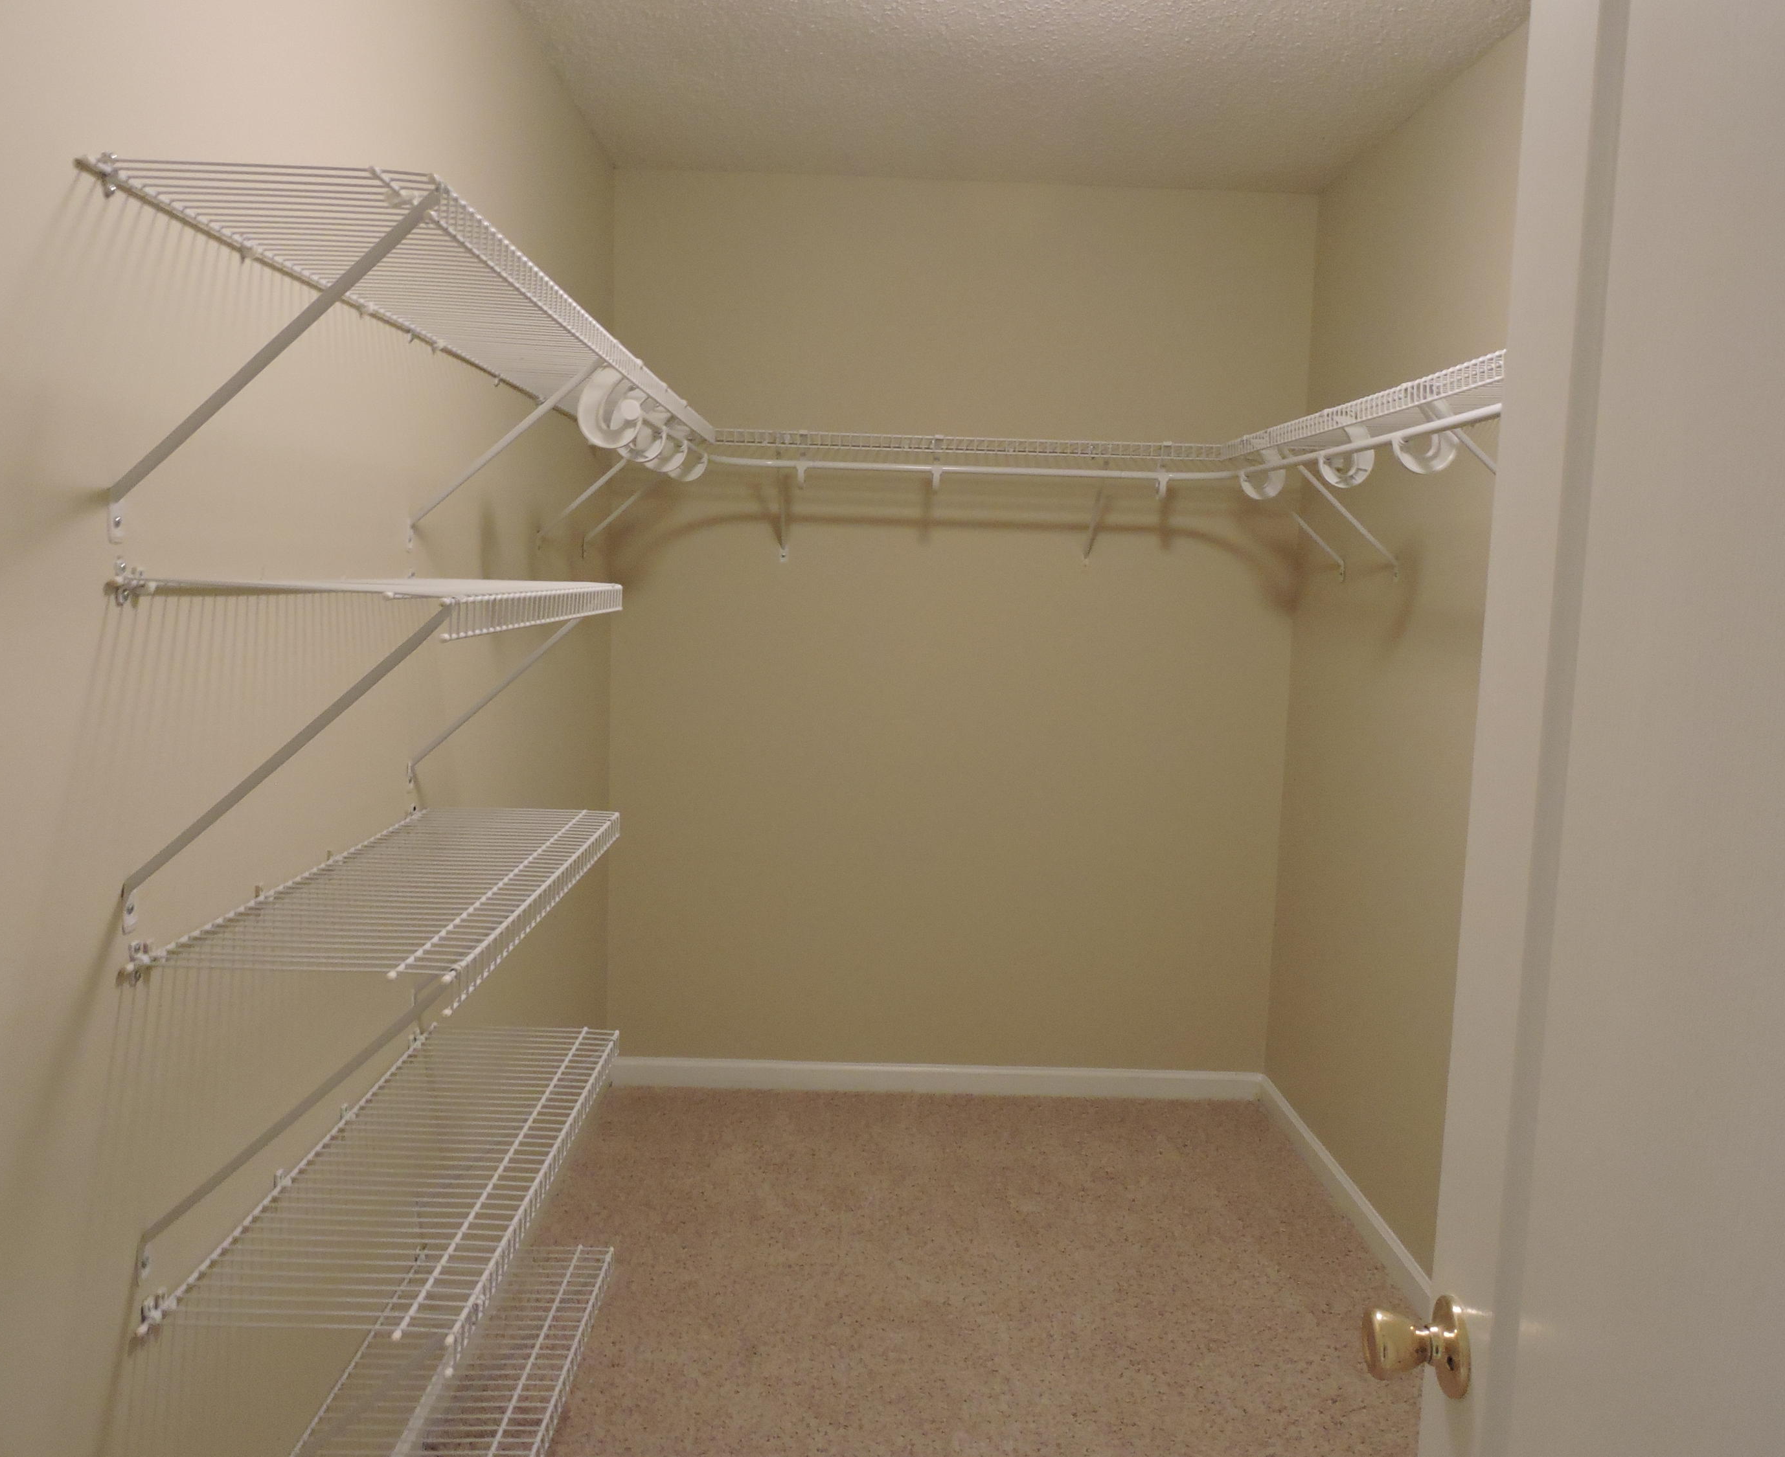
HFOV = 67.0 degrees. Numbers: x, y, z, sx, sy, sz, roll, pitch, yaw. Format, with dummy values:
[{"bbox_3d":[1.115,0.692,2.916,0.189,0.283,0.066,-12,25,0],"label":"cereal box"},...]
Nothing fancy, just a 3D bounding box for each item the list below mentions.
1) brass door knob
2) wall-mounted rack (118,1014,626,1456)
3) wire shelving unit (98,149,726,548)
[{"bbox_3d":[0.355,0.420,0.919,0.059,0.066,0.066,2,7,3],"label":"brass door knob"},{"bbox_3d":[-0.592,0.700,1.761,0.307,0.354,0.881,2,7,-1],"label":"wall-mounted rack"},{"bbox_3d":[-0.566,-0.446,2.204,0.307,0.333,2.088,2,7,-1],"label":"wire shelving unit"}]

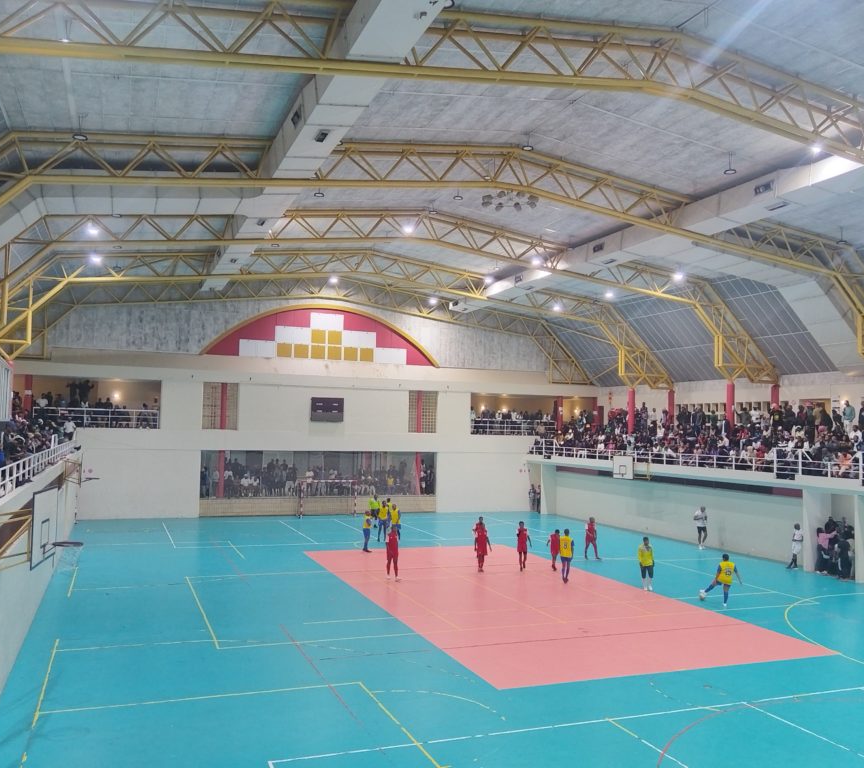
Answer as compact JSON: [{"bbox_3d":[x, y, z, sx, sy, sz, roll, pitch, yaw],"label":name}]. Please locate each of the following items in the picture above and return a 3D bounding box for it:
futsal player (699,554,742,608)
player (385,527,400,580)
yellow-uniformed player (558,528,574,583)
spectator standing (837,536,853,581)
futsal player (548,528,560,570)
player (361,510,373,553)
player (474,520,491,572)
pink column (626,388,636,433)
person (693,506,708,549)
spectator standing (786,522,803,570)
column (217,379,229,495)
[{"bbox_3d":[8.863,5.939,23.464,1.100,1.550,0.650,2,-4,1],"label":"futsal player"},{"bbox_3d":[-1.317,5.713,25.980,0.500,1.750,0.380,3,-4,-27],"label":"player"},{"bbox_3d":[4.646,5.896,26.466,0.500,1.780,0.380,2,-4,0],"label":"yellow-uniformed player"},{"bbox_3d":[15.195,6.409,28.296,0.560,1.580,0.450,-1,-5,40],"label":"spectator standing"},{"bbox_3d":[4.569,6.148,28.567,0.500,1.540,0.450,0,-4,19],"label":"futsal player"},{"bbox_3d":[-2.678,6.104,31.933,0.400,1.650,0.480,0,-4,26],"label":"player"},{"bbox_3d":[1.856,5.930,27.991,0.560,1.750,0.380,2,-4,-1],"label":"player"},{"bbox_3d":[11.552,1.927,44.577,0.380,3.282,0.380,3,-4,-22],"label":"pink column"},{"bbox_3d":[12.362,6.624,35.306,0.600,1.880,0.400,0,-4,29],"label":"person"},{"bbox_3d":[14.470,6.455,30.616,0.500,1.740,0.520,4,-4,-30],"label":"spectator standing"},{"bbox_3d":[-11.854,3.174,43.415,0.380,6.645,0.380,3,-4,-22],"label":"column"}]

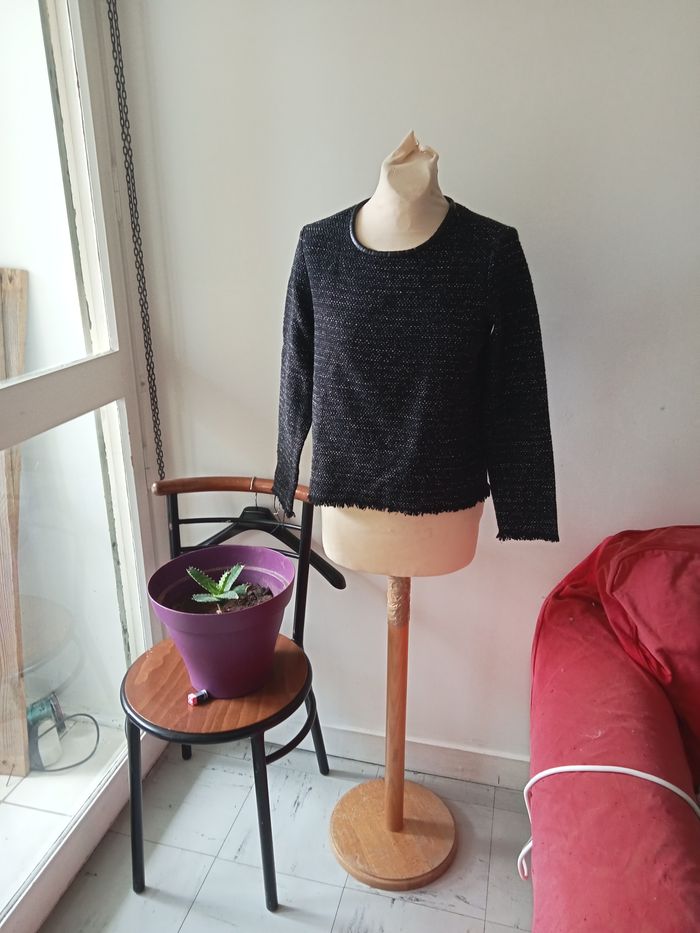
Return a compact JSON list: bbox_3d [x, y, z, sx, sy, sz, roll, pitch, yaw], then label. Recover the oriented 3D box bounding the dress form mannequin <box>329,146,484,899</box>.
[{"bbox_3d":[0.102,0.165,1.502,0.355,1.525,0.285,4,22,11],"label":"dress form mannequin"}]

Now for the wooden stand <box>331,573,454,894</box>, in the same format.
[{"bbox_3d":[0.104,0.532,1.646,0.289,0.737,0.289,5,22,14],"label":"wooden stand"}]

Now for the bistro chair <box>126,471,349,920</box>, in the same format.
[{"bbox_3d":[-0.281,0.481,1.679,0.412,0.809,0.455,3,22,8],"label":"bistro chair"}]

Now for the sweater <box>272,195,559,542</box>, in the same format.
[{"bbox_3d":[0.116,-0.157,1.361,0.556,0.616,0.250,4,22,11],"label":"sweater"}]

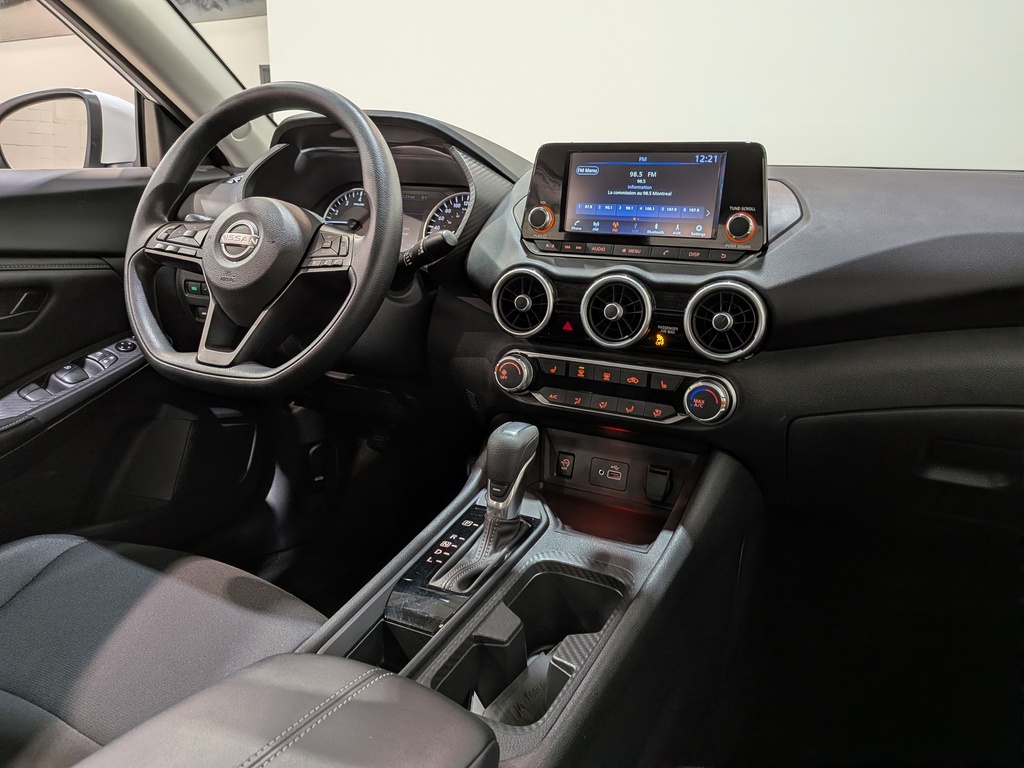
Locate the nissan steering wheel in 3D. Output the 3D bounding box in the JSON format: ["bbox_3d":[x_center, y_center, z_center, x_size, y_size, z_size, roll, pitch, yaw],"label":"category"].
[{"bbox_3d":[-0.273,-0.159,0.792,0.368,0.358,0.100,9,-7,25],"label":"nissan steering wheel"}]

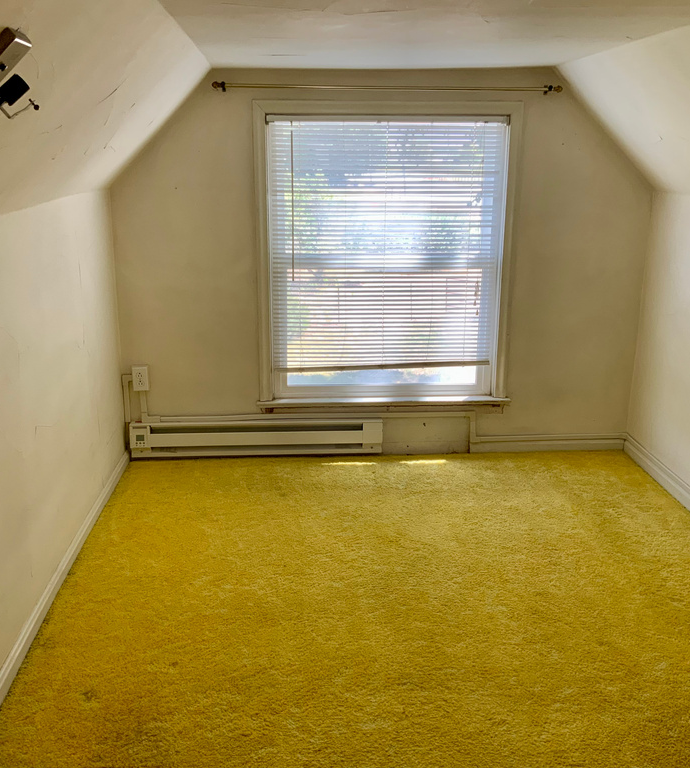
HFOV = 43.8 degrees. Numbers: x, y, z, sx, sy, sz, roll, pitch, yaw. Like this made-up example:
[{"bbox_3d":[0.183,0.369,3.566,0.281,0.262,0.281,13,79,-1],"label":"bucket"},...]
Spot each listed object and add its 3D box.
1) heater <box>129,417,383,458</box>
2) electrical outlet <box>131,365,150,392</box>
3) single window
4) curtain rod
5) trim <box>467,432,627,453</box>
[{"bbox_3d":[-0.427,0.258,4.229,1.223,0.175,0.072,-1,15,-3],"label":"heater"},{"bbox_3d":[-0.978,-0.029,4.132,0.071,0.117,0.042,-1,15,-3],"label":"electrical outlet"},{"bbox_3d":[0.201,-0.648,4.072,1.118,1.193,0.045,-1,15,-3],"label":"single window"},{"bbox_3d":[0.194,-1.320,3.828,1.554,0.048,0.085,-1,15,-3],"label":"curtain rod"},{"bbox_3d":[1.034,0.302,4.376,0.796,0.095,0.020,-1,15,-3],"label":"trim"}]

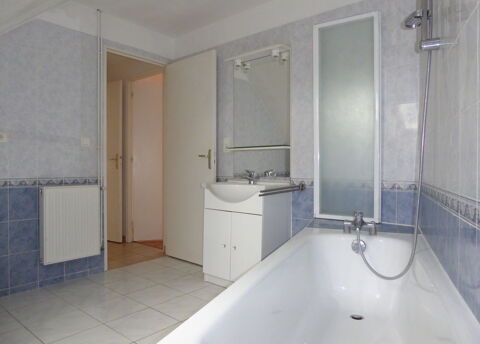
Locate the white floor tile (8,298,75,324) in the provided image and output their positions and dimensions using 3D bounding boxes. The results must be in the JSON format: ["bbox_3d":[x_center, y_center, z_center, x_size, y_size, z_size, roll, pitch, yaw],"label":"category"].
[{"bbox_3d":[-1.296,0.922,2.192,0.316,0.010,0.316,0,1,40],"label":"white floor tile"}]

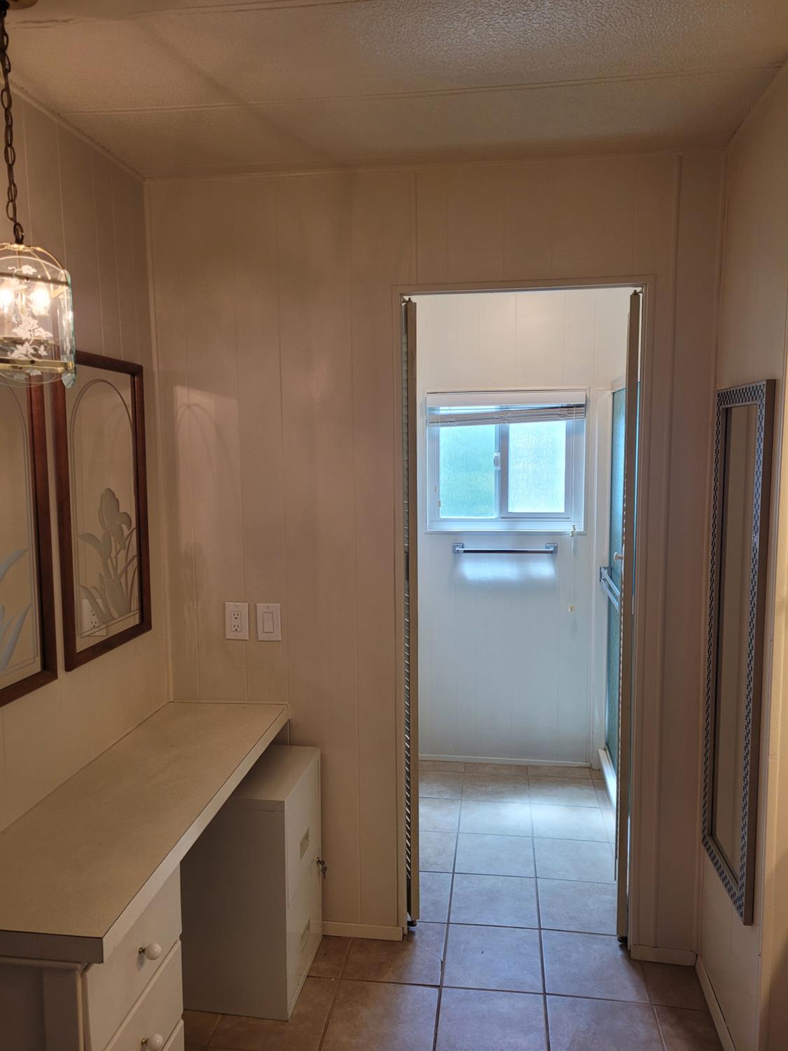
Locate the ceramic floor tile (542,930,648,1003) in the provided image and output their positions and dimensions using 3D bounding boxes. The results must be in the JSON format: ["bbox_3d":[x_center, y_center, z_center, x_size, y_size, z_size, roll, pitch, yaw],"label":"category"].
[{"bbox_3d":[0.619,1.372,2.456,0.300,0.012,0.300,0,6,8],"label":"ceramic floor tile"}]

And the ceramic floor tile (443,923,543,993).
[{"bbox_3d":[0.315,1.370,2.498,0.300,0.012,0.300,0,6,8],"label":"ceramic floor tile"}]

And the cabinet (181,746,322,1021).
[{"bbox_3d":[-0.494,1.054,2.419,0.460,0.650,0.382,0,6,9],"label":"cabinet"}]

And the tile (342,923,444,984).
[{"bbox_3d":[0.010,1.369,2.539,0.300,0.012,0.300,0,6,8],"label":"tile"}]

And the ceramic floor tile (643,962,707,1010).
[{"bbox_3d":[0.848,1.380,2.368,0.164,0.012,0.187,0,6,8],"label":"ceramic floor tile"}]

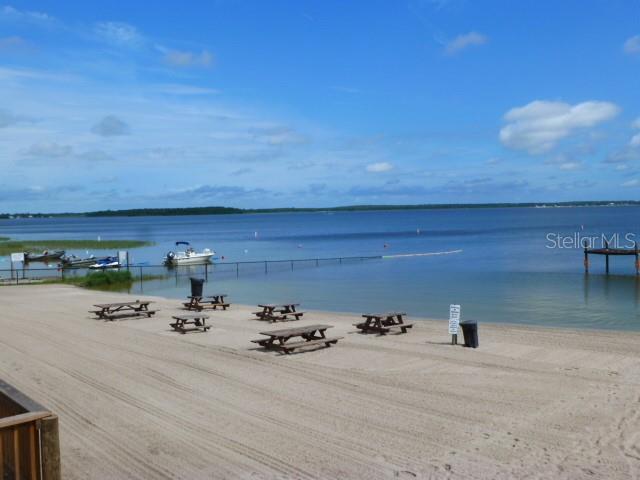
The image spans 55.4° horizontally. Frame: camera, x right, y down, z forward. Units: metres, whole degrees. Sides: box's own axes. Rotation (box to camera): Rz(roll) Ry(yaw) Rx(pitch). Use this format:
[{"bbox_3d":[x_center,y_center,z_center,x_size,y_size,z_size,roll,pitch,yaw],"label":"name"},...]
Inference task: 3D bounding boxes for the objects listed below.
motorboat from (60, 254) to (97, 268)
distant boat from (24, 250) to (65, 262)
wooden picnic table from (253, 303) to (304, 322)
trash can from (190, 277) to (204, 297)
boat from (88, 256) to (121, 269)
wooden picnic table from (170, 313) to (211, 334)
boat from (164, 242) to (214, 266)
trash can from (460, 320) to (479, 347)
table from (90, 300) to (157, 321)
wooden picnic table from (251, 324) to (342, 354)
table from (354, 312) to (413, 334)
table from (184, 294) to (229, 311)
[{"bbox_3d":[-25.076,2.110,64.146,4.700,1.300,1.800,-2,3,-25],"label":"motorboat"},{"bbox_3d":[-33.537,1.819,74.134,5.000,1.300,1.800,-3,3,-30],"label":"distant boat"},{"bbox_3d":[-1.825,3.282,27.558,1.608,0.705,1.873,0,-1,44],"label":"wooden picnic table"},{"bbox_3d":[-7.240,2.853,35.973,0.750,1.120,0.660,-1,3,0],"label":"trash can"},{"bbox_3d":[-21.303,2.254,60.452,3.100,1.150,1.150,-2,3,-15],"label":"boat"},{"bbox_3d":[-4.975,3.257,23.484,1.250,0.600,1.320,1,-1,-41],"label":"wooden picnic table"},{"bbox_3d":[-13.139,1.504,61.426,5.300,2.450,2.100,-2,3,-20],"label":"boat"},{"bbox_3d":[5.038,3.147,20.579,0.620,0.880,0.570,-1,3,0],"label":"trash can"},{"bbox_3d":[-8.581,3.131,26.885,1.608,0.705,2.555,0,-1,35],"label":"table"},{"bbox_3d":[-0.677,3.182,19.462,1.608,0.705,2.658,0,-1,39],"label":"wooden picnic table"},{"bbox_3d":[2.443,3.188,23.175,1.608,0.705,1.934,0,-1,37],"label":"table"},{"bbox_3d":[-5.706,3.222,30.904,1.608,0.705,1.922,0,-1,43],"label":"table"}]

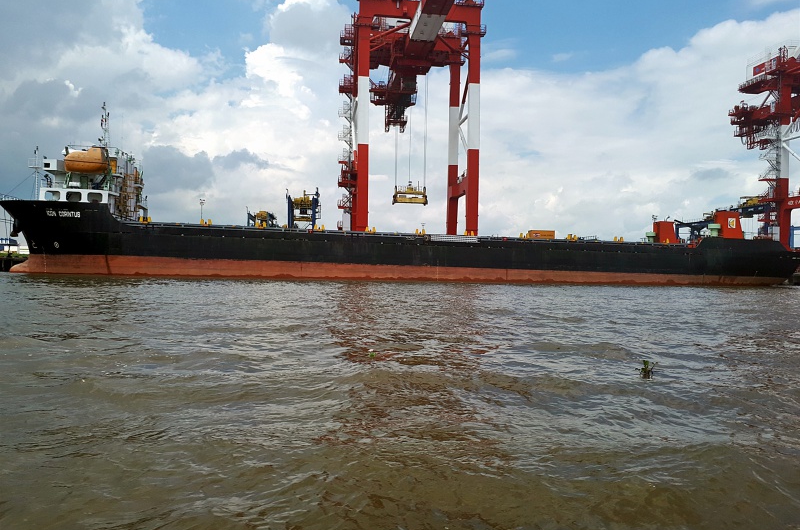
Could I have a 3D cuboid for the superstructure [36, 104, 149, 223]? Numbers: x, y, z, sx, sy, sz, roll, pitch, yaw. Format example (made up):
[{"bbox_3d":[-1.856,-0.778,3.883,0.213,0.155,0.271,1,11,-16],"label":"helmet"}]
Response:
[{"bbox_3d":[-43.800,-14.600,90.800,10.500,17.500,18.500,2,0,-8],"label":"superstructure"}]

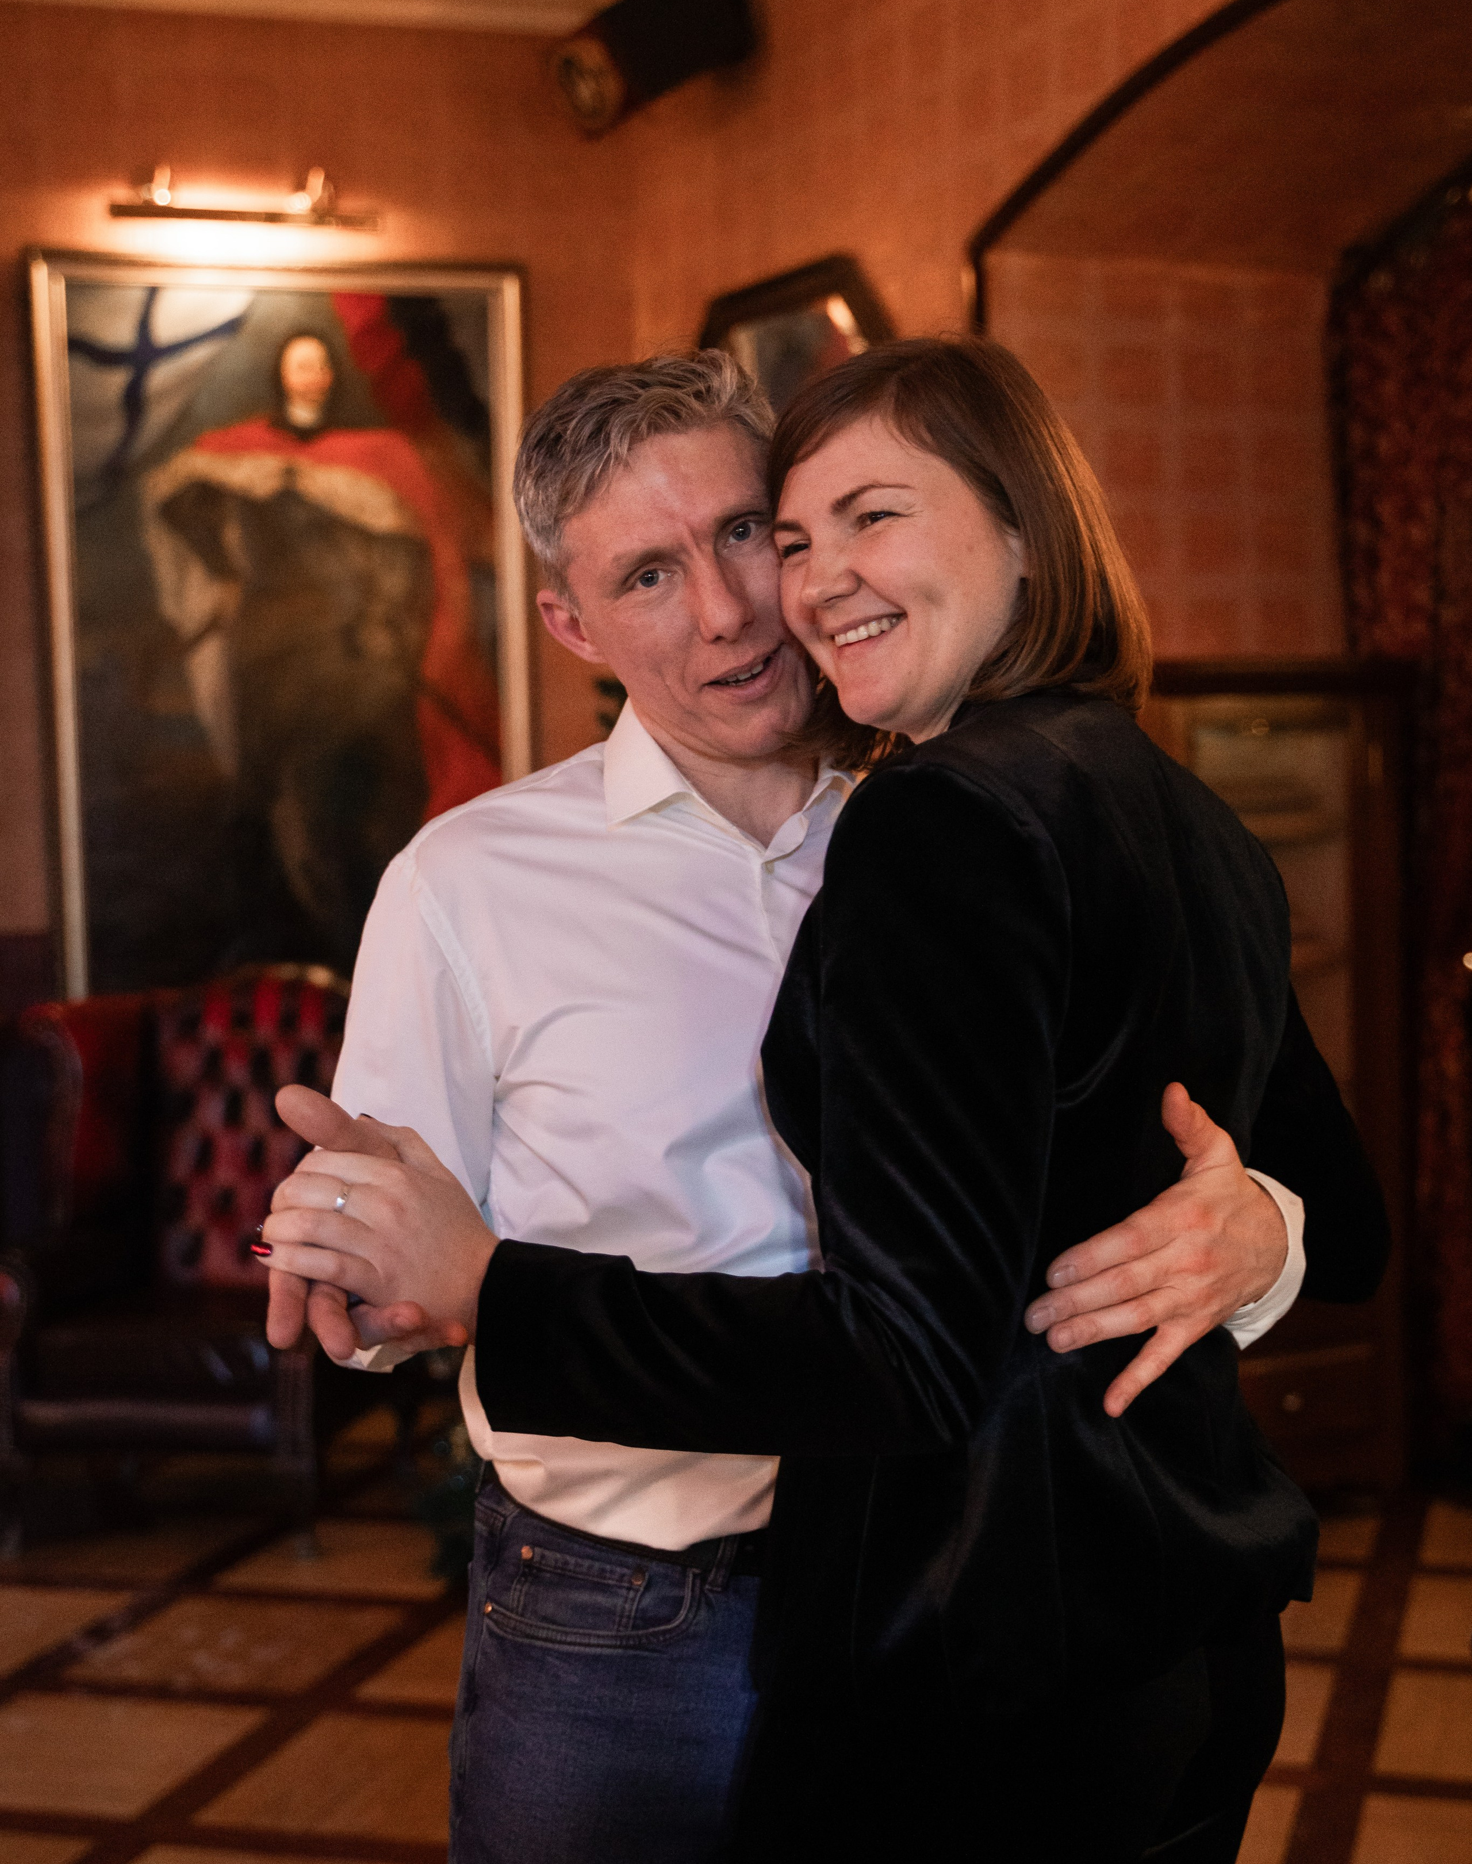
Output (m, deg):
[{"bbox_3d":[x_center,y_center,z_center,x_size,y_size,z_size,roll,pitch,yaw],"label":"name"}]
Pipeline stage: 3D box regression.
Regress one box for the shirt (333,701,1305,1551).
[{"bbox_3d":[0.050,0.115,1.580,0.610,0.520,0.380,-3,4,-20],"label":"shirt"}]

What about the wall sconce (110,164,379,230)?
[{"bbox_3d":[-1.087,-1.627,5.559,0.582,0.115,0.180,-3,4,-22],"label":"wall sconce"}]

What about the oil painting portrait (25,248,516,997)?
[{"bbox_3d":[-0.983,-0.634,5.719,1.128,1.715,0.070,-3,4,-22],"label":"oil painting portrait"}]

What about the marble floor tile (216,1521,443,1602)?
[{"bbox_3d":[-0.697,1.170,4.731,0.430,0.015,0.420,-1,4,16],"label":"marble floor tile"}]

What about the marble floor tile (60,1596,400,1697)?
[{"bbox_3d":[-0.835,1.205,4.265,0.430,0.015,0.415,-1,4,16],"label":"marble floor tile"}]

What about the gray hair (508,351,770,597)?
[{"bbox_3d":[-0.055,-0.280,1.600,0.170,0.170,0.200,-14,2,-10],"label":"gray hair"}]

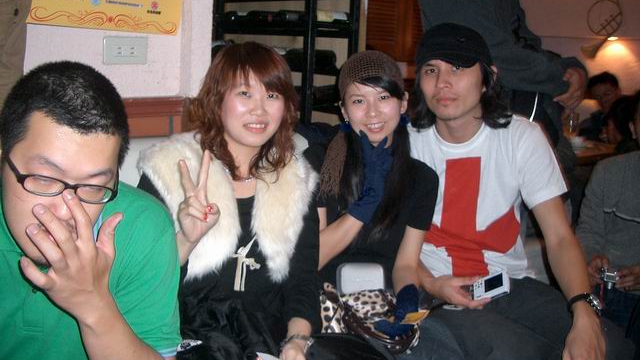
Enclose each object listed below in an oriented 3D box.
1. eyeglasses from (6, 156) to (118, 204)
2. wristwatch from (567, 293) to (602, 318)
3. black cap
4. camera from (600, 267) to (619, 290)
[{"bbox_3d":[-0.387,-0.009,0.971,0.143,0.042,0.135,10,19,-35],"label":"eyeglasses"},{"bbox_3d":[0.522,0.250,1.280,0.056,0.038,0.064,-28,-39,20],"label":"wristwatch"},{"bbox_3d":[0.321,-0.318,1.540,0.178,0.120,0.245,0,7,4],"label":"black cap"},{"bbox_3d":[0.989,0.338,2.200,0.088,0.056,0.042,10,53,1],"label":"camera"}]

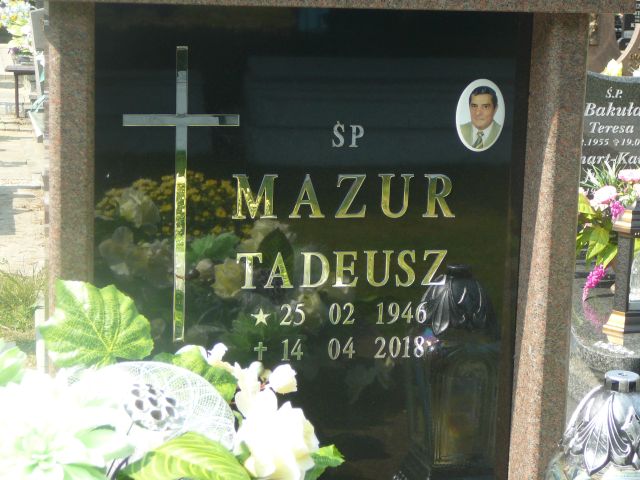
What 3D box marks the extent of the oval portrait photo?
[{"bbox_3d":[0.273,-0.211,2.568,0.088,0.123,0.008,-1,10,-12],"label":"oval portrait photo"}]

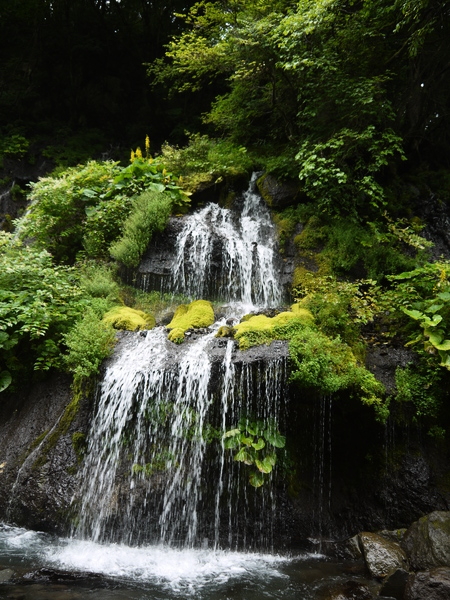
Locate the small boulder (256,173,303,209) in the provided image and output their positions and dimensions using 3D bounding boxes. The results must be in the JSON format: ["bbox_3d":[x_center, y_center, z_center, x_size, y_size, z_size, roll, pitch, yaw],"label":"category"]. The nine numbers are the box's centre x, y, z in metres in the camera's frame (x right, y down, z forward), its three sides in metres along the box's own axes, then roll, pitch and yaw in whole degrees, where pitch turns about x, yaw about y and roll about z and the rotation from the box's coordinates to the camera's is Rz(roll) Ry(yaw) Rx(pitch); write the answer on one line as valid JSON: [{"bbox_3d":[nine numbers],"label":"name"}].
[{"bbox_3d":[1.109,-2.189,9.700,0.920,0.700,0.800,1,-3,0],"label":"small boulder"}]

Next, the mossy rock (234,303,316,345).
[{"bbox_3d":[0.785,0.405,7.700,1.230,0.620,0.850,1,-3,0],"label":"mossy rock"}]

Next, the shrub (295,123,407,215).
[{"bbox_3d":[2.476,-2.496,9.500,2.100,1.750,1.600,1,-3,0],"label":"shrub"}]

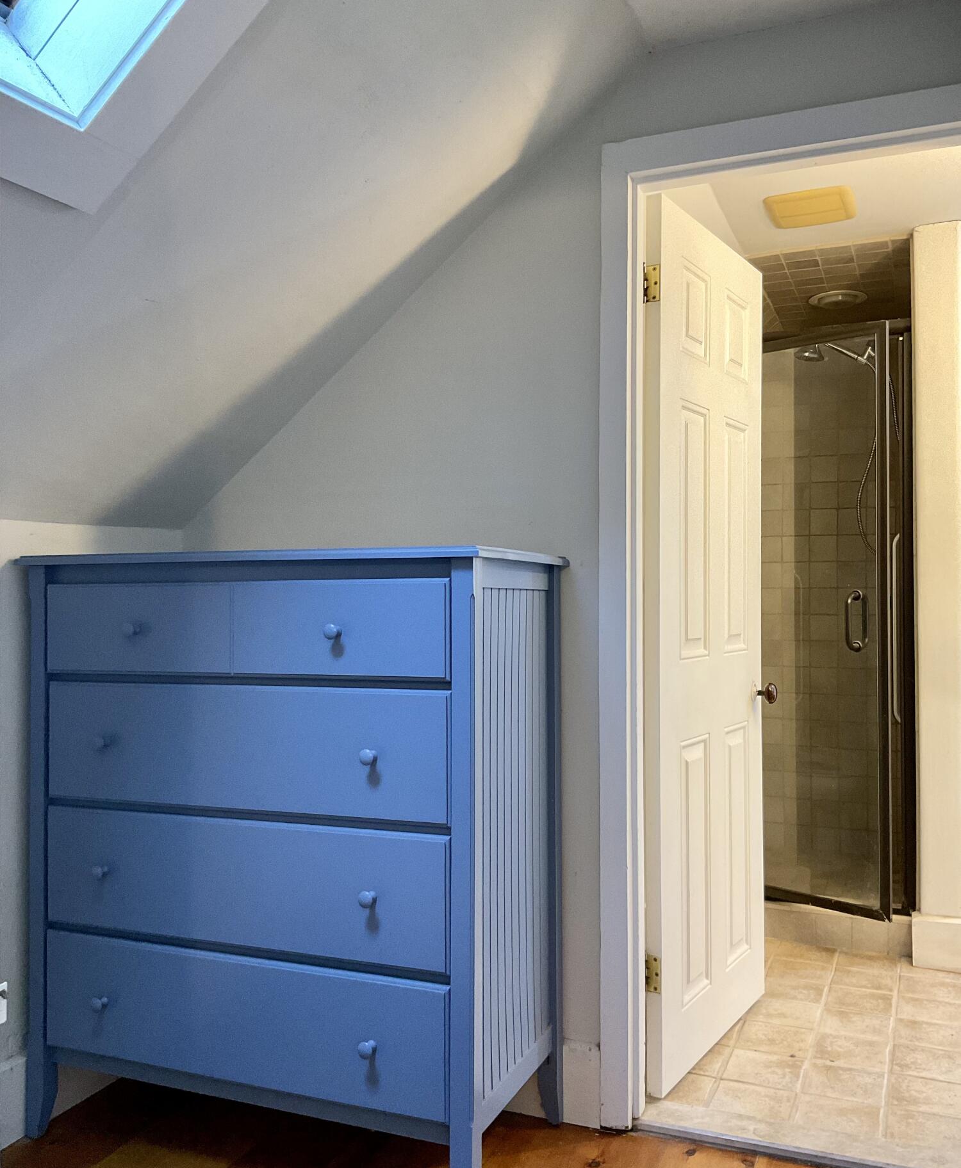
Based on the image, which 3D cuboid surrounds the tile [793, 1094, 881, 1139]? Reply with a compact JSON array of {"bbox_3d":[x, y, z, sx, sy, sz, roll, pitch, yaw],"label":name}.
[{"bbox_3d":[0.784,1.165,2.349,0.172,0.010,0.152,0,-1,23],"label":"tile"}]

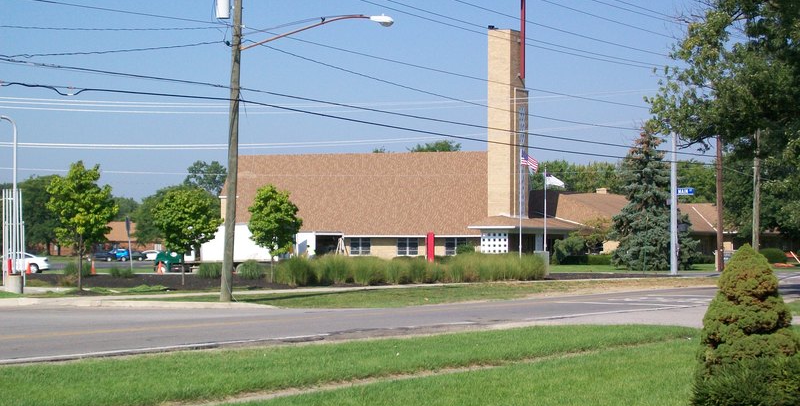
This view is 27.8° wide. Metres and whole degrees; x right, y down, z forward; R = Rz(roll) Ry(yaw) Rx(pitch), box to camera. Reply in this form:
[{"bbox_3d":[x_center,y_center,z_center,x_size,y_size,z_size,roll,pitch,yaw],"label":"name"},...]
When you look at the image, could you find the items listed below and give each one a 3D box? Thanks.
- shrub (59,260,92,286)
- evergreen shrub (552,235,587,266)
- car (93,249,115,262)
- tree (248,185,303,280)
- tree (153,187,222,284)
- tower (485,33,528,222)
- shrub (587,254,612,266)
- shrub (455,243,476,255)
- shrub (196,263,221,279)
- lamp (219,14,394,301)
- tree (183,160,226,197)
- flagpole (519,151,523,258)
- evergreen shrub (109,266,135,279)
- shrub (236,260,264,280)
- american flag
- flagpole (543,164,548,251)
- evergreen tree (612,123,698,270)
[{"bbox_3d":[-16.047,3.437,80.000,1.650,1.250,1.500,0,-2,0],"label":"shrub"},{"bbox_3d":[14.040,3.852,134.000,2.750,2.600,2.600,0,-2,0],"label":"evergreen shrub"},{"bbox_3d":[-33.103,5.795,180.000,4.400,1.450,1.750,-1,-2,35],"label":"car"},{"bbox_3d":[-6.080,1.475,79.000,2.700,4.659,2.650,0,-2,0],"label":"tree"},{"bbox_3d":[-9.195,1.450,70.000,3.000,4.200,2.900,0,-2,0],"label":"tree"},{"bbox_3d":[9.081,-5.696,137.177,1.960,17.900,3.900,-1,-2,23],"label":"tower"},{"bbox_3d":[18.129,5.111,147.000,2.600,1.044,1.200,0,-2,0],"label":"shrub"},{"bbox_3d":[5.871,4.515,145.000,1.950,2.128,1.800,0,-2,0],"label":"shrub"},{"bbox_3d":[-9.892,3.505,84.000,1.350,0.900,1.300,0,-2,0],"label":"shrub"},{"bbox_3d":[-2.892,-1.233,47.320,5.700,8.300,0.500,-1,-2,29],"label":"lamp"},{"bbox_3d":[-24.521,0.824,205.000,7.500,12.500,7.500,0,-2,0],"label":"tree"},{"bbox_3d":[7.915,0.578,106.000,0.130,7.905,0.130,0,-2,0],"label":"flagpole"},{"bbox_3d":[-14.633,3.625,85.000,1.350,0.682,1.100,0,-2,0],"label":"evergreen shrub"},{"bbox_3d":[-7.763,3.441,84.000,1.400,0.995,1.350,0,-2,0],"label":"shrub"},{"bbox_3d":[8.104,-2.529,101.000,1.200,1.300,0.350,0,-2,6],"label":"american flag"},{"bbox_3d":[9.097,0.937,101.000,0.140,6.600,0.140,0,-2,0],"label":"flagpole"},{"bbox_3d":[18.558,-0.467,117.500,6.200,10.614,6.000,0,-2,0],"label":"evergreen tree"}]

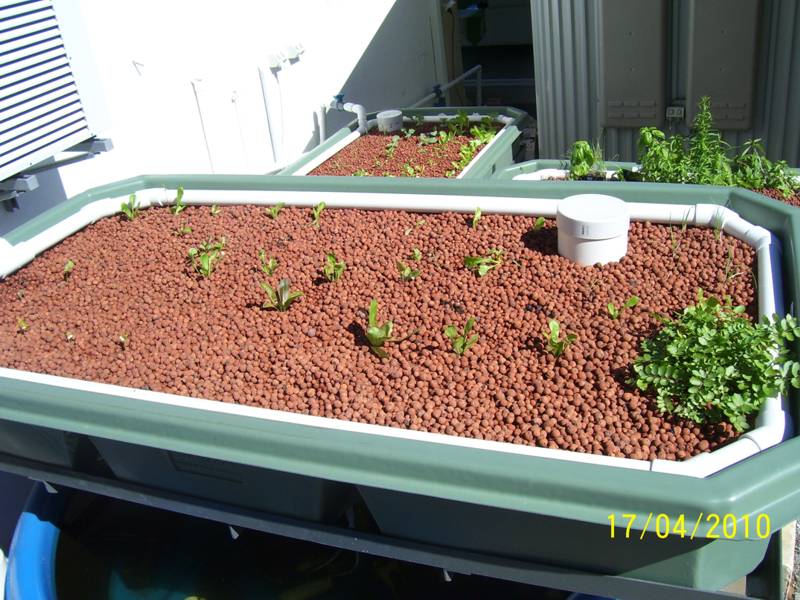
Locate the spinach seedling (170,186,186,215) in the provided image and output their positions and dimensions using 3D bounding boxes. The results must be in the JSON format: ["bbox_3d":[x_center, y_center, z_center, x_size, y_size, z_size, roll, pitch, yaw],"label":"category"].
[{"bbox_3d":[-0.715,-0.322,2.529,0.047,0.085,0.043,4,30,21],"label":"spinach seedling"}]

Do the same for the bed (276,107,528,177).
[{"bbox_3d":[-0.035,-0.690,4.795,1.250,0.350,2.250,4,30,21],"label":"bed"}]

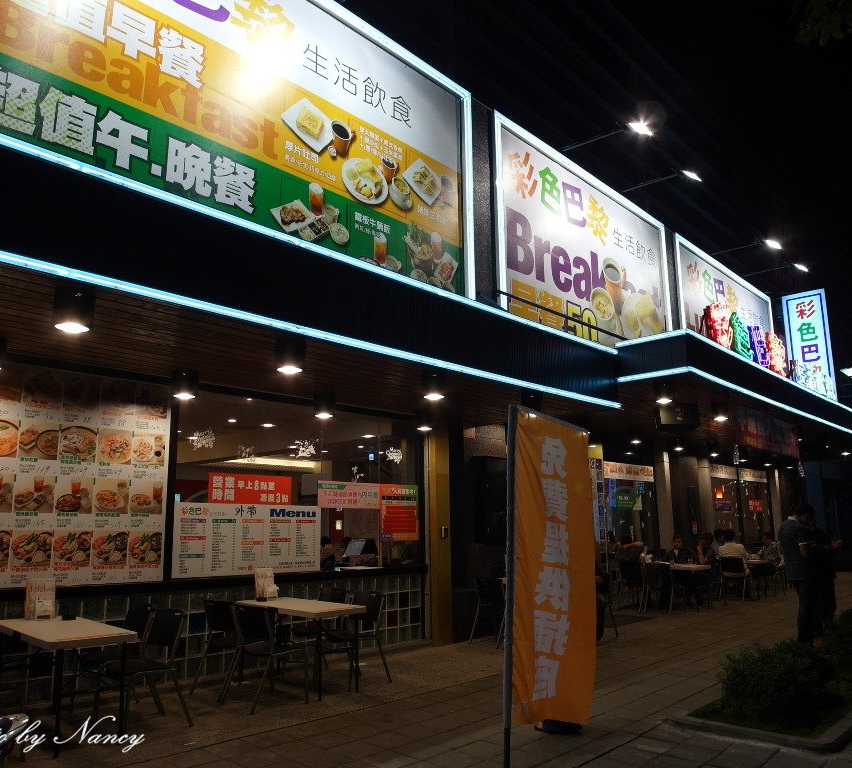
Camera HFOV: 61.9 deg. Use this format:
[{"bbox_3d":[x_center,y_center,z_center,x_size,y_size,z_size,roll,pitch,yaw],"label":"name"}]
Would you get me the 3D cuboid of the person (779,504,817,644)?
[{"bbox_3d":[4.751,2.413,9.112,0.420,1.730,0.500,8,-15,-37],"label":"person"}]

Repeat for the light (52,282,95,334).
[{"bbox_3d":[-2.204,-0.477,4.424,0.230,0.245,0.230,-11,-16,42],"label":"light"}]

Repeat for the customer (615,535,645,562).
[{"bbox_3d":[3.596,3.340,12.512,0.560,1.250,0.780,-10,-15,39],"label":"customer"}]

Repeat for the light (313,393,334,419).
[{"bbox_3d":[-1.133,0.233,7.887,0.230,0.245,0.230,-1,-12,0],"label":"light"}]

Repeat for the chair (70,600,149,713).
[{"bbox_3d":[-2.416,2.208,5.683,0.560,0.800,0.540,11,-16,-43],"label":"chair"}]

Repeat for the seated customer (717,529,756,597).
[{"bbox_3d":[6.154,3.594,14.001,0.570,1.310,0.780,-9,-14,34],"label":"seated customer"}]

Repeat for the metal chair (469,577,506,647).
[{"bbox_3d":[0.941,2.952,9.240,0.560,0.810,0.500,9,-15,-38],"label":"metal chair"}]

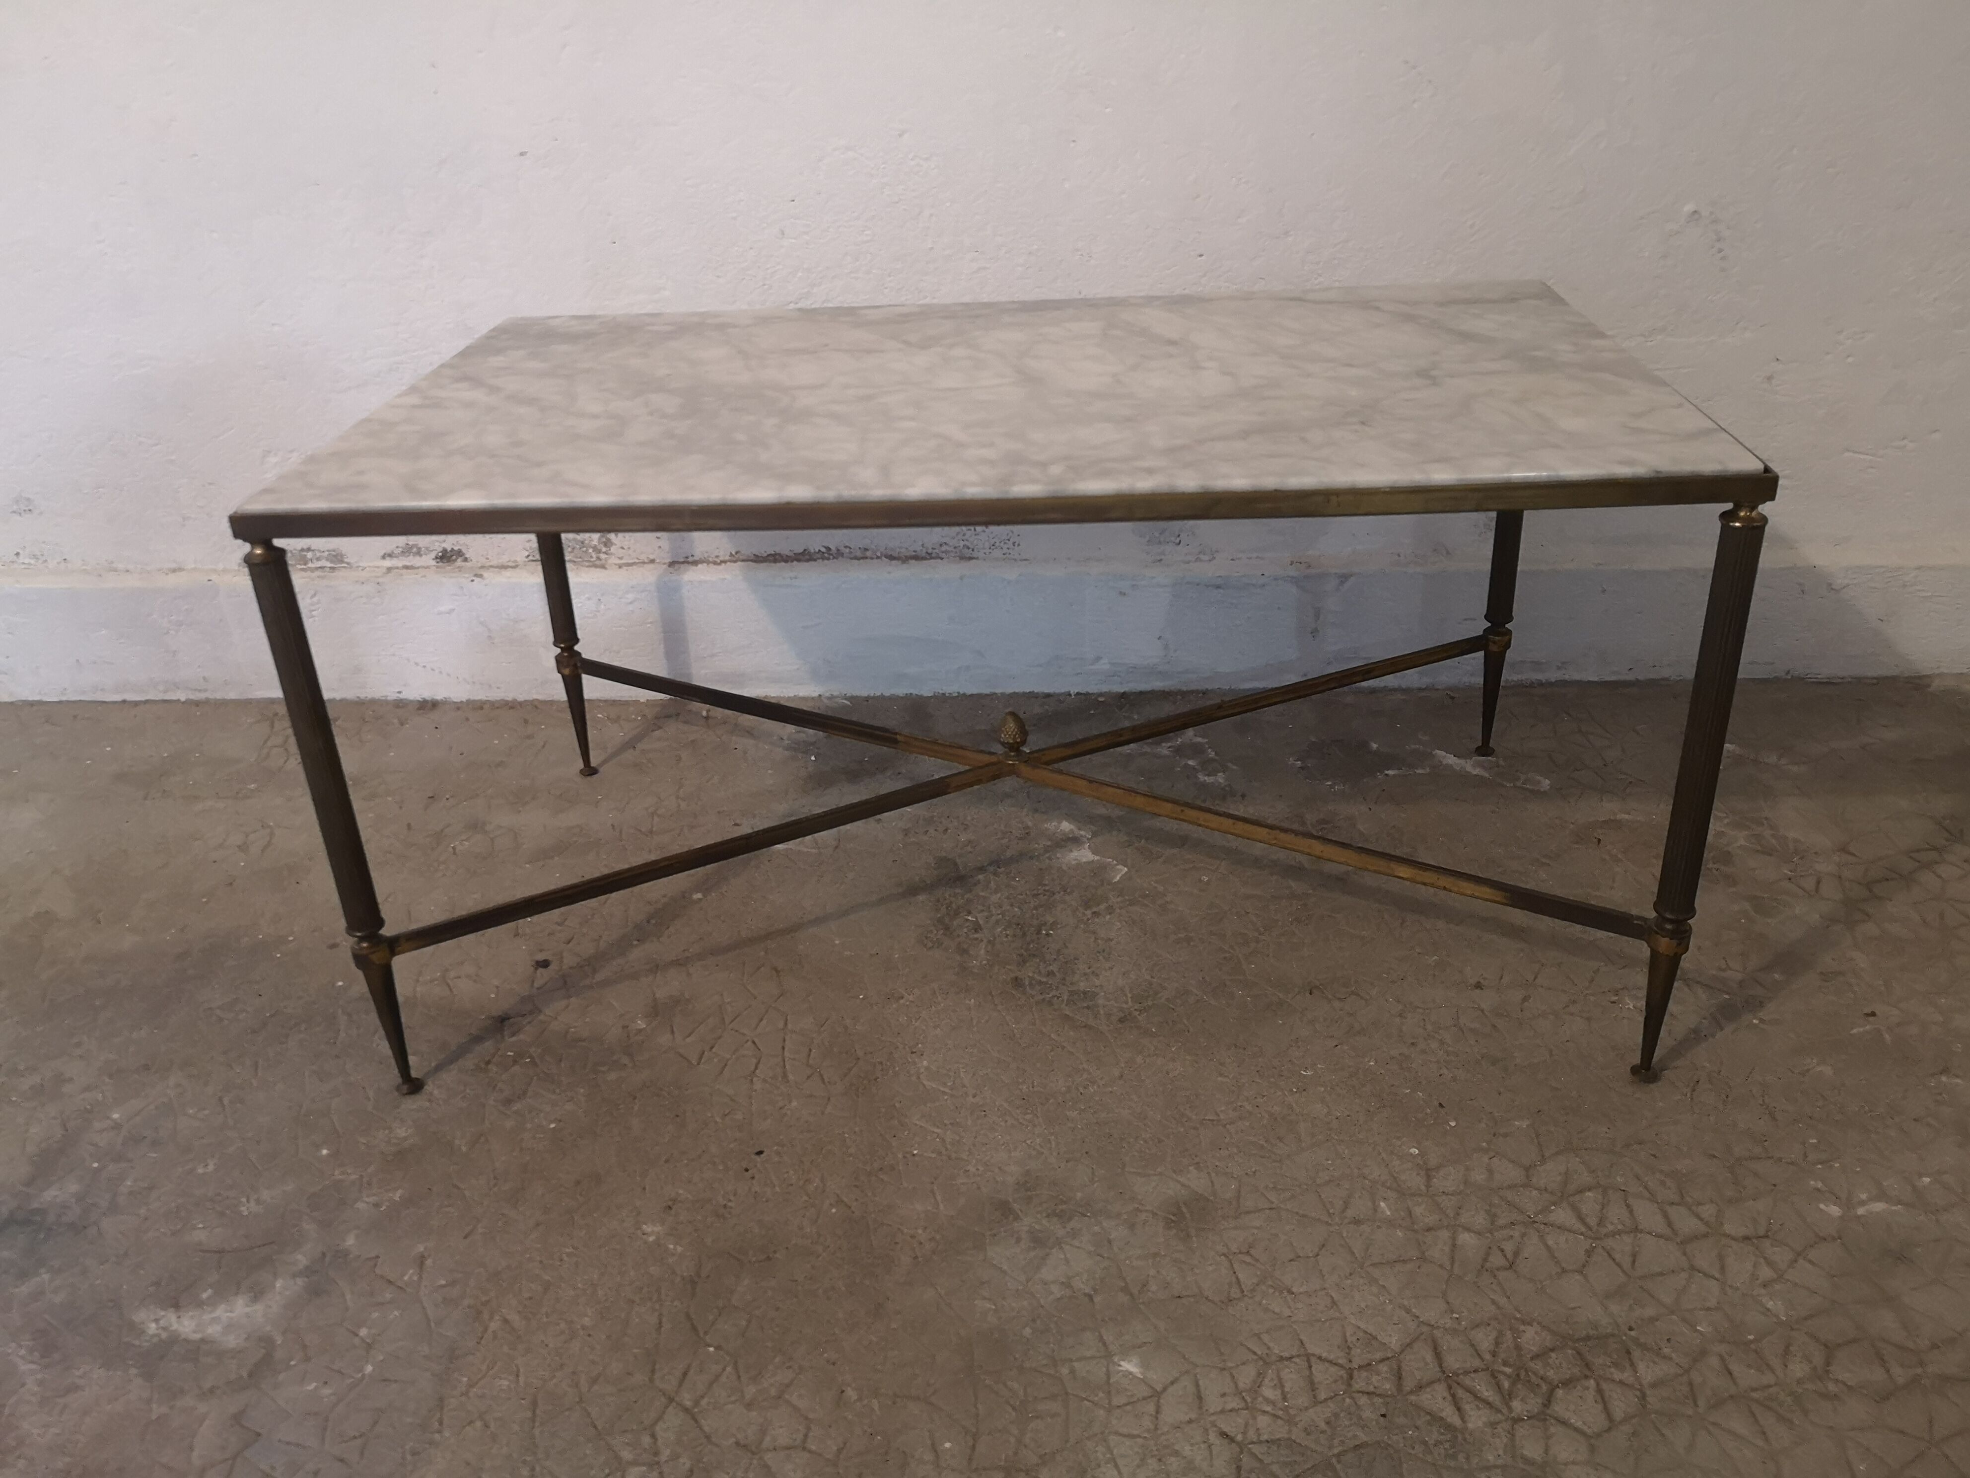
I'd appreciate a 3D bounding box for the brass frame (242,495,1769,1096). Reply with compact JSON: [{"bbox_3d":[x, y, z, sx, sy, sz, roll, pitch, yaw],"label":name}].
[{"bbox_3d":[0.020,-0.055,1.193,0.871,0.429,0.484,-1,28,4],"label":"brass frame"}]

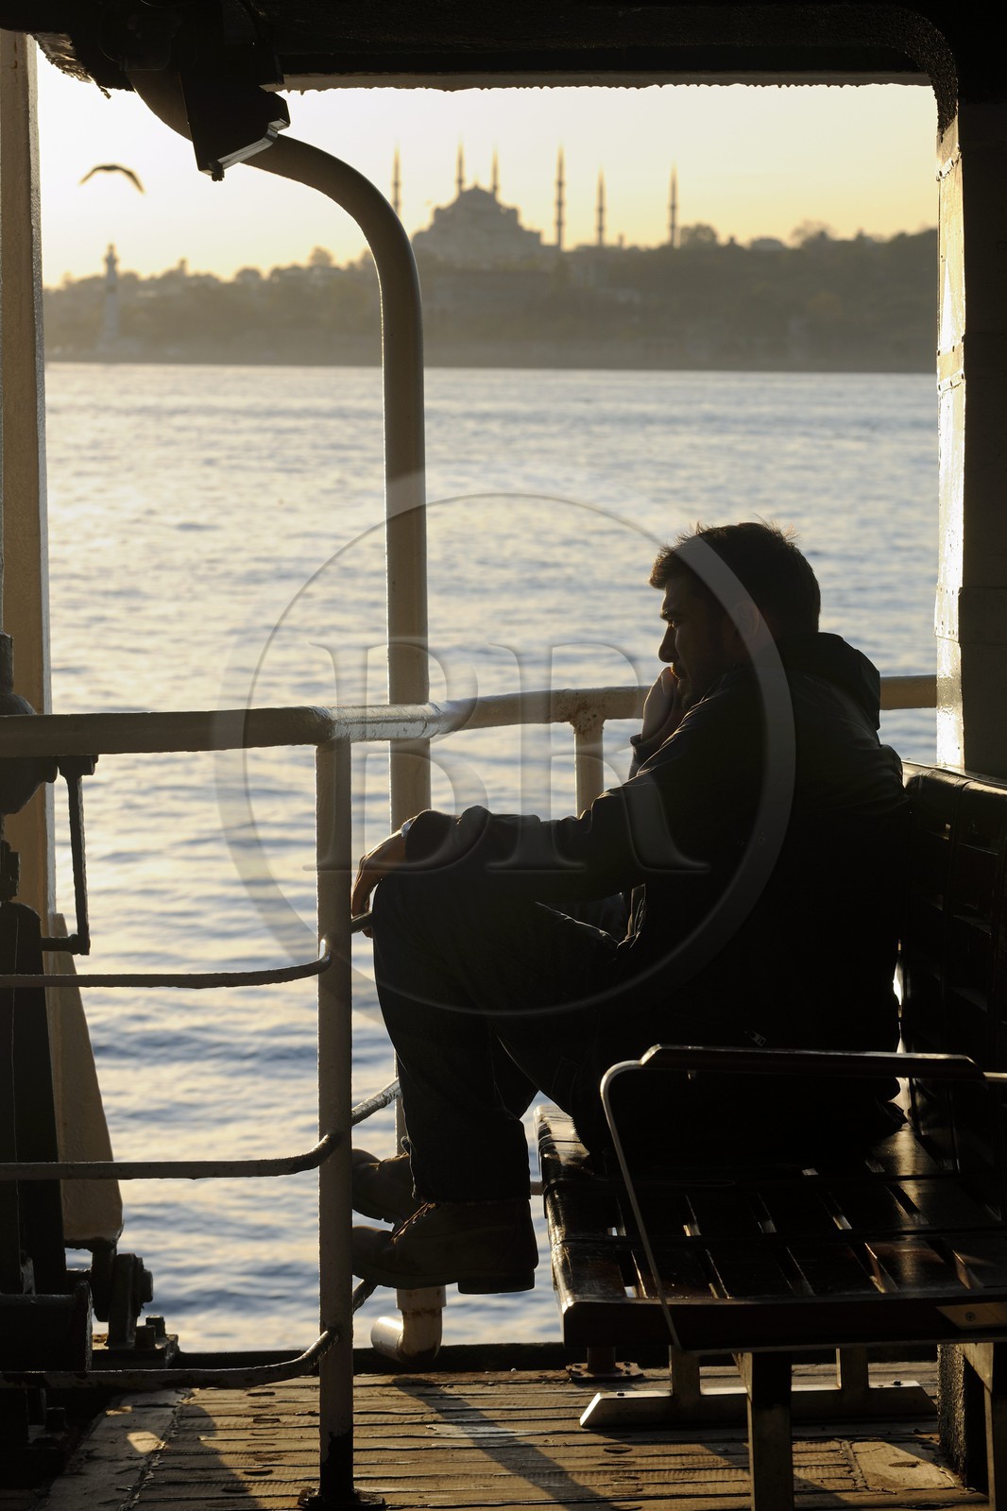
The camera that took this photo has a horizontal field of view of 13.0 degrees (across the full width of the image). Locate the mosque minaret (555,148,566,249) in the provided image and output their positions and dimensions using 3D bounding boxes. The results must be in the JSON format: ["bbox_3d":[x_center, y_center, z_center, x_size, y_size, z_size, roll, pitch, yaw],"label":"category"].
[{"bbox_3d":[26.007,-254.663,2052.894,5.500,64.000,5.500,1,5,0],"label":"mosque minaret"}]

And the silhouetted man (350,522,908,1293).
[{"bbox_3d":[0.170,0.207,6.100,0.750,1.030,0.540,1,5,6],"label":"silhouetted man"}]

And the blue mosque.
[{"bbox_3d":[14.515,-257.462,2081.827,119.000,64.000,67.000,-2,6,-29],"label":"blue mosque"}]

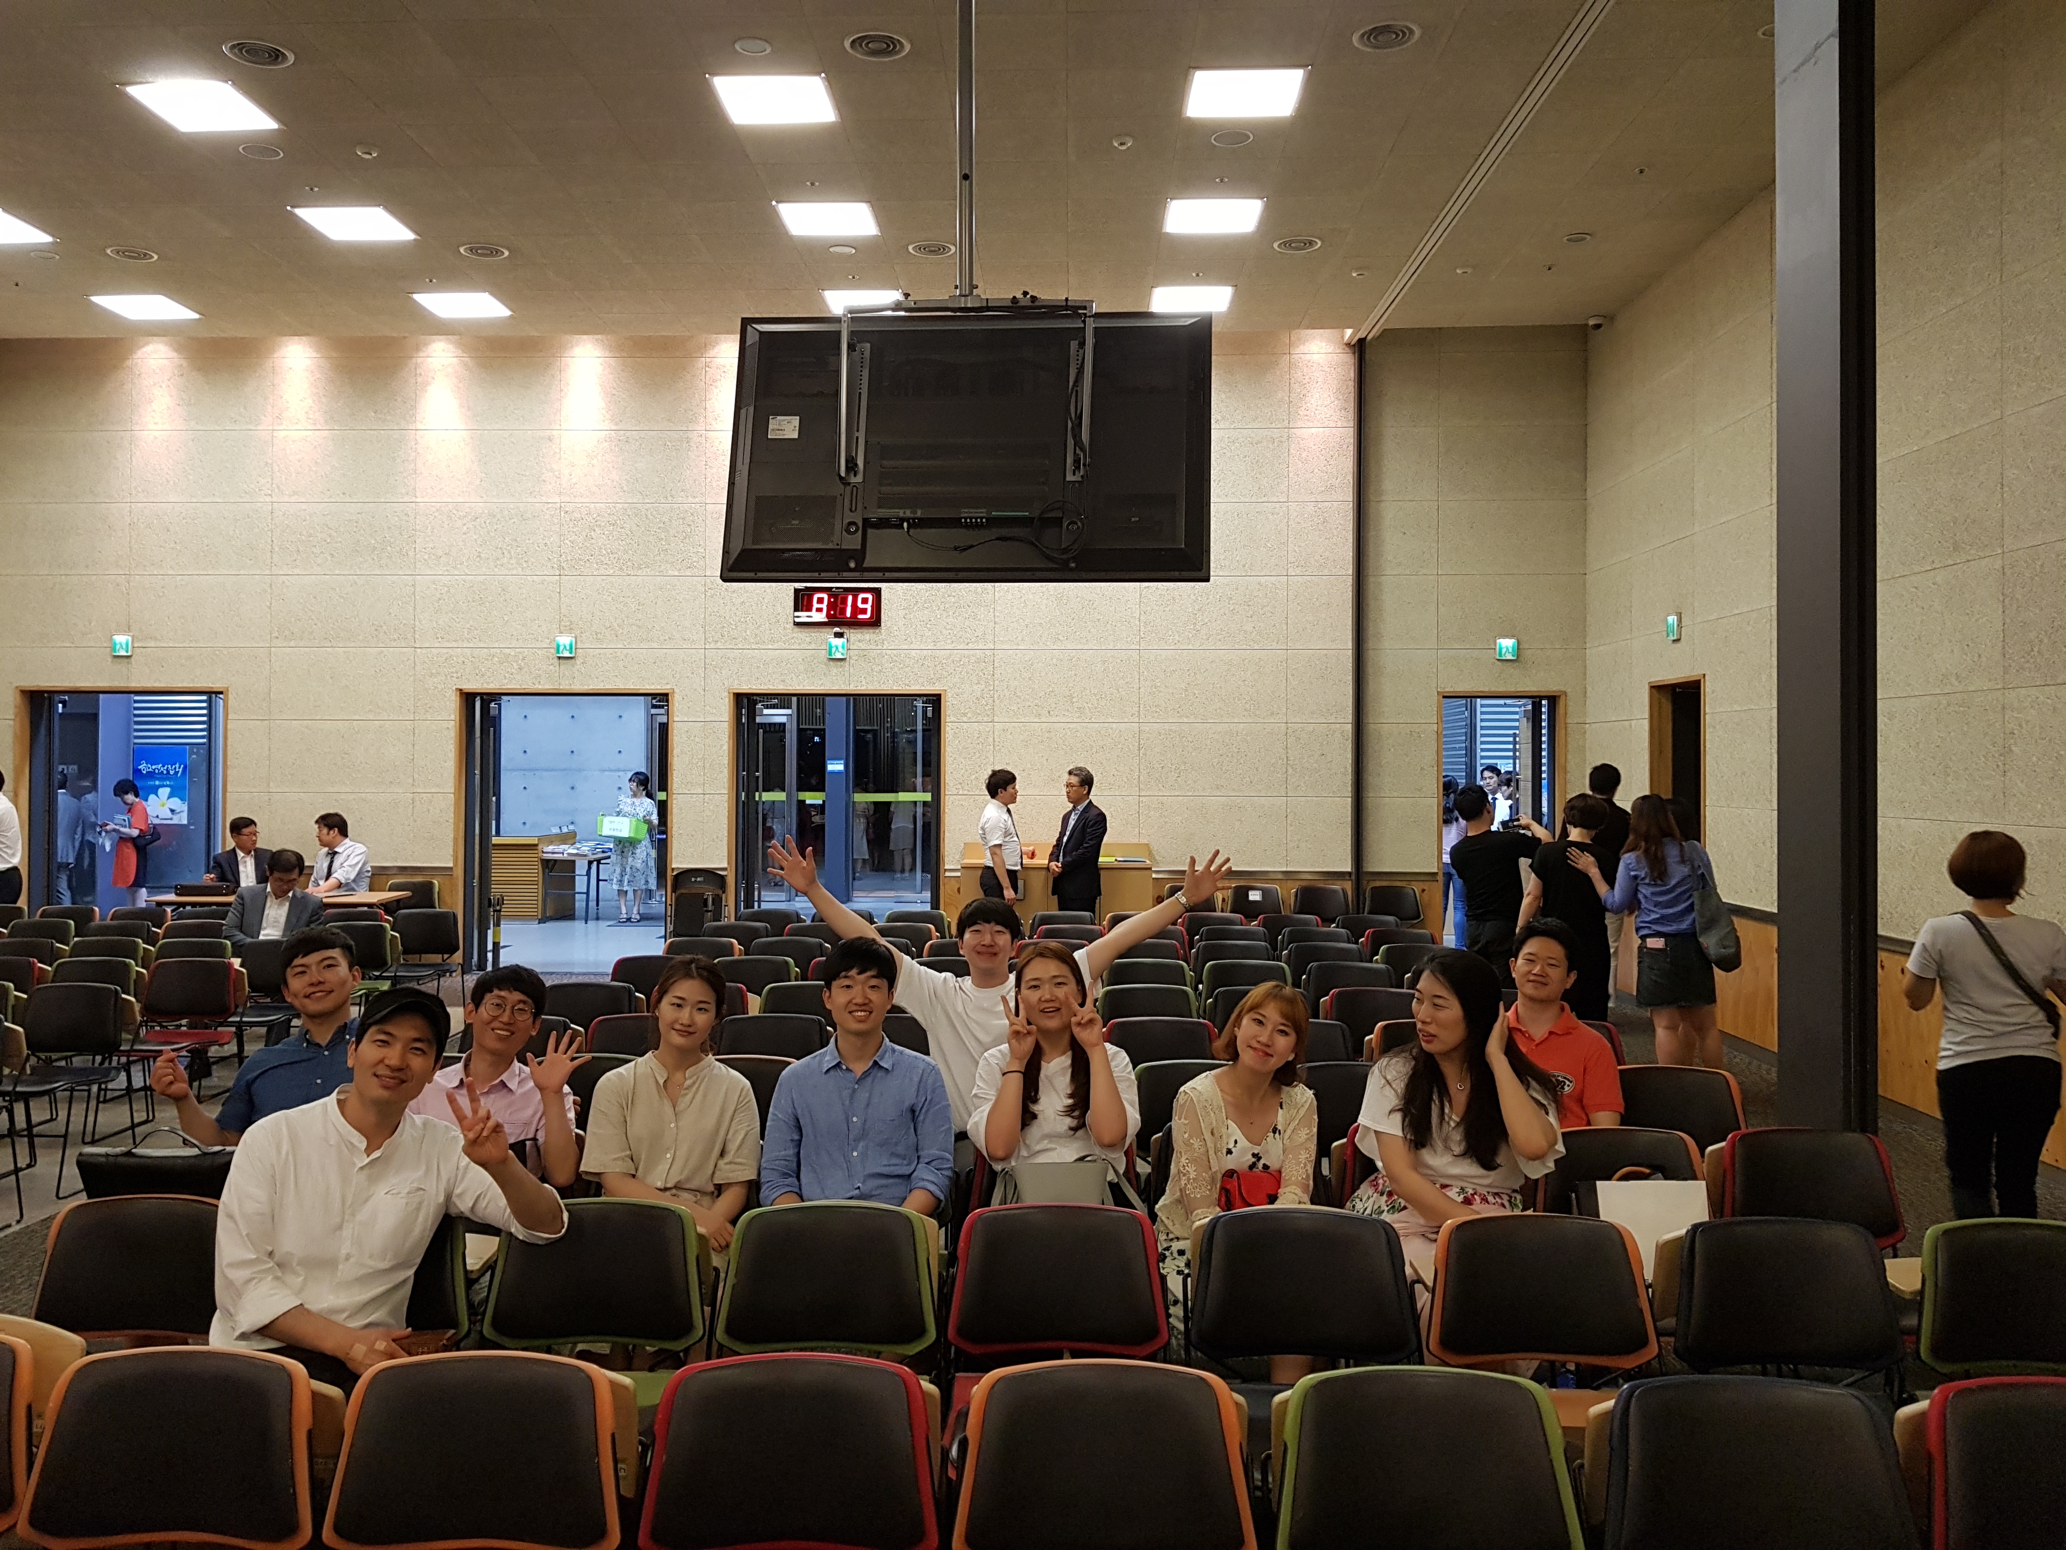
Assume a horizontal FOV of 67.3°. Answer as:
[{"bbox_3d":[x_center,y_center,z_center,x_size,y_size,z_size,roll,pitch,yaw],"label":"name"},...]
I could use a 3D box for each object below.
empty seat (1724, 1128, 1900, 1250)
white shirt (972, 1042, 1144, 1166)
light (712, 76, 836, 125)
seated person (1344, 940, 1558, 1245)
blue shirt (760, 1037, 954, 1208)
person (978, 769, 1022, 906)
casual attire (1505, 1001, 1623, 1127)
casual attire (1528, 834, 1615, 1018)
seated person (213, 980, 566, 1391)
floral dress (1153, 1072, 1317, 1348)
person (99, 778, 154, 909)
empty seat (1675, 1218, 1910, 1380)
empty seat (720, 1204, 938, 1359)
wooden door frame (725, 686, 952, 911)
[{"bbox_3d":[1.934,1.284,3.733,0.480,0.790,0.570,0,0,2],"label":"empty seat"},{"bbox_3d":[0.050,0.875,3.730,0.420,0.480,0.320,0,0,0],"label":"white shirt"},{"bbox_3d":[-1.373,-3.630,8.300,0.620,0.050,0.620,0,0,2],"label":"light"},{"bbox_3d":[0.930,1.035,3.470,0.520,1.280,0.780,0,0,14],"label":"seated person"},{"bbox_3d":[-0.427,0.910,3.770,0.475,0.560,0.290,0,0,2],"label":"blue shirt"},{"bbox_3d":[-0.237,0.803,11.100,0.300,1.680,0.460,0,0,18],"label":"person"},{"bbox_3d":[1.527,0.913,4.580,0.460,0.500,0.290,0,0,12],"label":"casual attire"},{"bbox_3d":[2.660,0.830,7.700,0.430,1.000,0.280,0,0,9],"label":"casual attire"},{"bbox_3d":[-1.228,1.061,2.970,0.670,1.270,0.720,0,0,-14],"label":"seated person"},{"bbox_3d":[0.489,1.039,3.730,0.420,0.640,0.520,0,0,6],"label":"floral dress"},{"bbox_3d":[-9.095,0.860,15.600,0.550,1.600,0.450,0,0,-28],"label":"person"},{"bbox_3d":[1.500,1.285,2.935,0.480,0.790,0.570,0,0,2],"label":"empty seat"},{"bbox_3d":[-0.436,1.285,3.041,0.480,0.790,0.570,0,0,2],"label":"empty seat"},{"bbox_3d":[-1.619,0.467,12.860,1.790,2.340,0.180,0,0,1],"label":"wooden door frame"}]

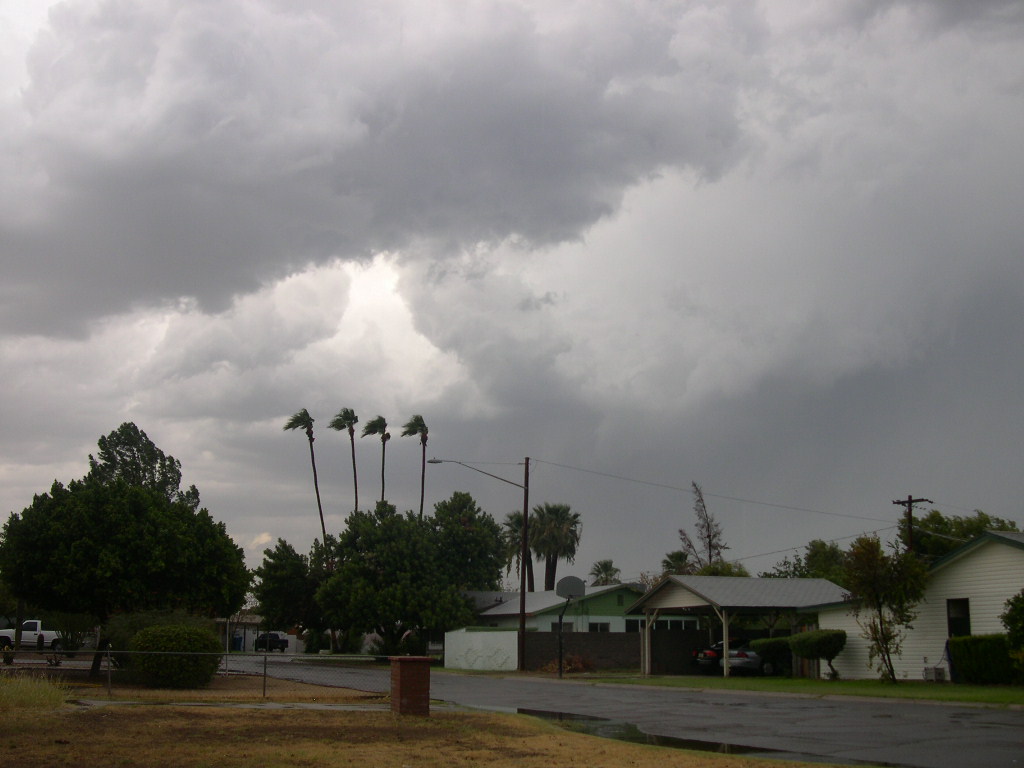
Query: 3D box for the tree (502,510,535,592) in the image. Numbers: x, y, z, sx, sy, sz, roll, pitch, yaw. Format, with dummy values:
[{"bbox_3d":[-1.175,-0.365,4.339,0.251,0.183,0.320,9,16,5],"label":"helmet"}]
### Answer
[{"bbox_3d":[0.660,15.729,88.716,2.865,11.328,2.800,0,-13,0],"label":"tree"}]

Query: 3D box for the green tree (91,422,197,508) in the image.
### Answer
[{"bbox_3d":[-23.087,9.582,69.573,7.384,14.645,7.200,0,-13,0],"label":"green tree"}]

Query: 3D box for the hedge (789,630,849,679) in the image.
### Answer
[{"bbox_3d":[9.884,8.710,36.284,1.877,1.567,1.500,0,-13,0],"label":"hedge"}]

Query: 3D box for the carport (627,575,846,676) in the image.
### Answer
[{"bbox_3d":[9.390,9.428,43.845,7.400,3.662,6.075,6,-14,-25],"label":"carport"}]

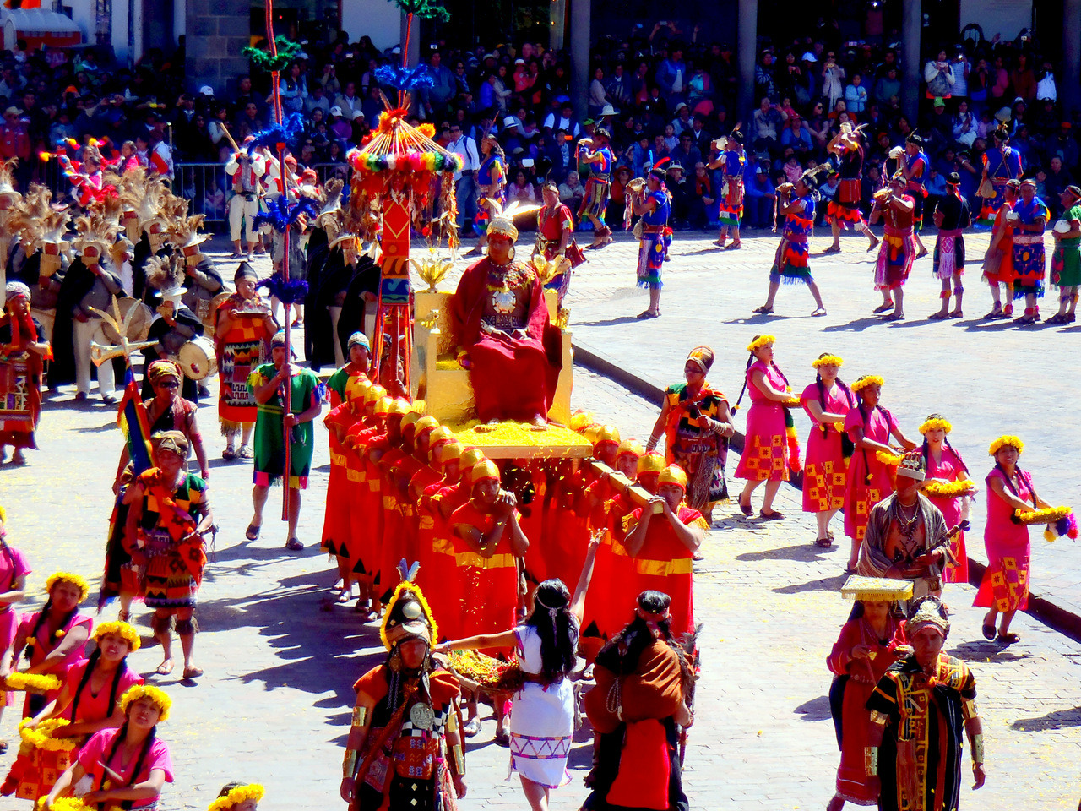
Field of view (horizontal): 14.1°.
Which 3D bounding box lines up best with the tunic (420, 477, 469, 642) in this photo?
[{"bbox_3d":[-0.542,1.082,28.800,0.480,1.100,0.360,-2,8,-12],"label":"tunic"}]

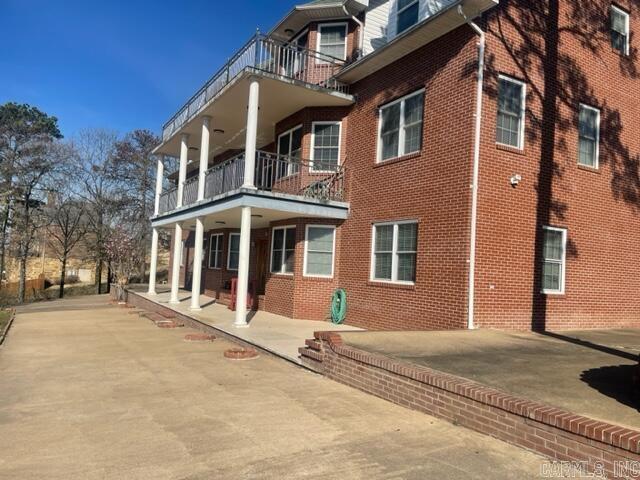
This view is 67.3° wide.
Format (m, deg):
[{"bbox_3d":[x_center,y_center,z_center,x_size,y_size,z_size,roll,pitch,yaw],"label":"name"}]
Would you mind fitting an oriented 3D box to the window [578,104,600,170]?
[{"bbox_3d":[6.567,-2.532,11.793,0.870,1.490,0.120,5,-4,-30],"label":"window"}]

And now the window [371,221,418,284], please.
[{"bbox_3d":[1.783,0.309,11.712,0.120,1.520,1.780,5,-4,-29],"label":"window"}]

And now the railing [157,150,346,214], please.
[{"bbox_3d":[-3.168,-1.574,17.383,3.050,1.000,10.500,5,-4,-30],"label":"railing"}]

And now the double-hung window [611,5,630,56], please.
[{"bbox_3d":[7.747,-5.415,12.428,0.810,1.080,0.120,5,-4,-29],"label":"double-hung window"}]

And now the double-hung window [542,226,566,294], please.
[{"bbox_3d":[5.307,0.476,10.910,0.860,1.490,0.120,5,-4,-29],"label":"double-hung window"}]

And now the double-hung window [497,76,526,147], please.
[{"bbox_3d":[4.097,-2.742,10.347,0.870,1.480,0.120,5,-4,-30],"label":"double-hung window"}]

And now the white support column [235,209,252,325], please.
[{"bbox_3d":[-1.900,0.656,12.037,0.280,2.950,0.280,5,-4,-30],"label":"white support column"}]

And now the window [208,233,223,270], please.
[{"bbox_3d":[-4.483,0.478,20.848,0.120,1.500,1.650,5,-4,-30],"label":"window"}]

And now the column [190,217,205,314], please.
[{"bbox_3d":[-4.047,0.780,15.916,0.290,2.990,0.290,5,-4,-29],"label":"column"}]

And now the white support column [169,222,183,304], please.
[{"bbox_3d":[-5.458,0.859,18.375,0.290,3.015,0.290,5,-4,-29],"label":"white support column"}]

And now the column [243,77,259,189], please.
[{"bbox_3d":[-1.721,-2.766,12.351,0.290,2.915,0.290,5,-4,-29],"label":"column"}]

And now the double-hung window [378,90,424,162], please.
[{"bbox_3d":[1.980,-2.755,11.842,0.120,1.490,1.650,5,-4,-30],"label":"double-hung window"}]

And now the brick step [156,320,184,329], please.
[{"bbox_3d":[-4.157,2.347,13.393,0.700,0.130,1.050,5,-4,-30],"label":"brick step"}]

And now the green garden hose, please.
[{"bbox_3d":[0.518,1.843,13.324,0.560,0.960,0.190,0,-5,45],"label":"green garden hose"}]

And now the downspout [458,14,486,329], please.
[{"bbox_3d":[2.882,-1.453,9.507,0.760,6.400,0.100,5,-4,-30],"label":"downspout"}]

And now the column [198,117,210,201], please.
[{"bbox_3d":[-3.930,-2.726,16.249,0.290,2.836,0.290,5,-4,-29],"label":"column"}]

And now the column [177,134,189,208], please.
[{"bbox_3d":[-5.328,-2.685,18.691,0.290,2.846,0.290,5,-4,-29],"label":"column"}]

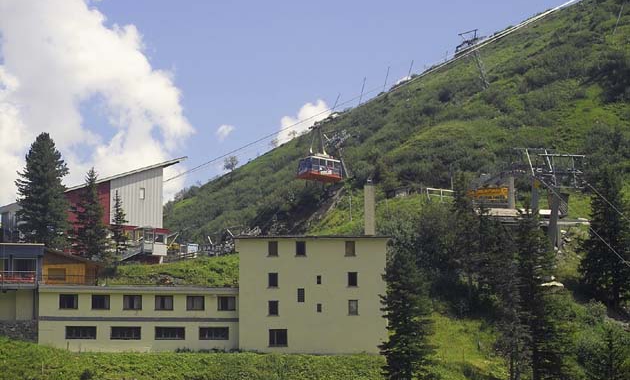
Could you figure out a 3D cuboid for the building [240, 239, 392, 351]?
[{"bbox_3d":[-0.544,11.008,150.000,14.345,11.236,11.000,0,-10,-5],"label":"building"}]

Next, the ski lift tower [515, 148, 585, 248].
[{"bbox_3d":[26.419,0.997,168.000,6.902,10.723,4.000,-1,-10,0],"label":"ski lift tower"}]

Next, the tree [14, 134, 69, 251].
[{"bbox_3d":[-29.055,0.488,159.000,5.824,13.478,5.824,-1,-10,0],"label":"tree"}]

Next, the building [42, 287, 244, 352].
[{"bbox_3d":[-17.575,13.066,147.500,19.404,6.480,8.000,1,-10,-9],"label":"building"}]

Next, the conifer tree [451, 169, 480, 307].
[{"bbox_3d":[15.824,5.191,156.000,3.075,14.242,3.075,-1,-10,0],"label":"conifer tree"}]

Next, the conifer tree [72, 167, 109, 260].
[{"bbox_3d":[-23.739,2.559,157.000,3.755,10.205,3.755,-1,-10,0],"label":"conifer tree"}]

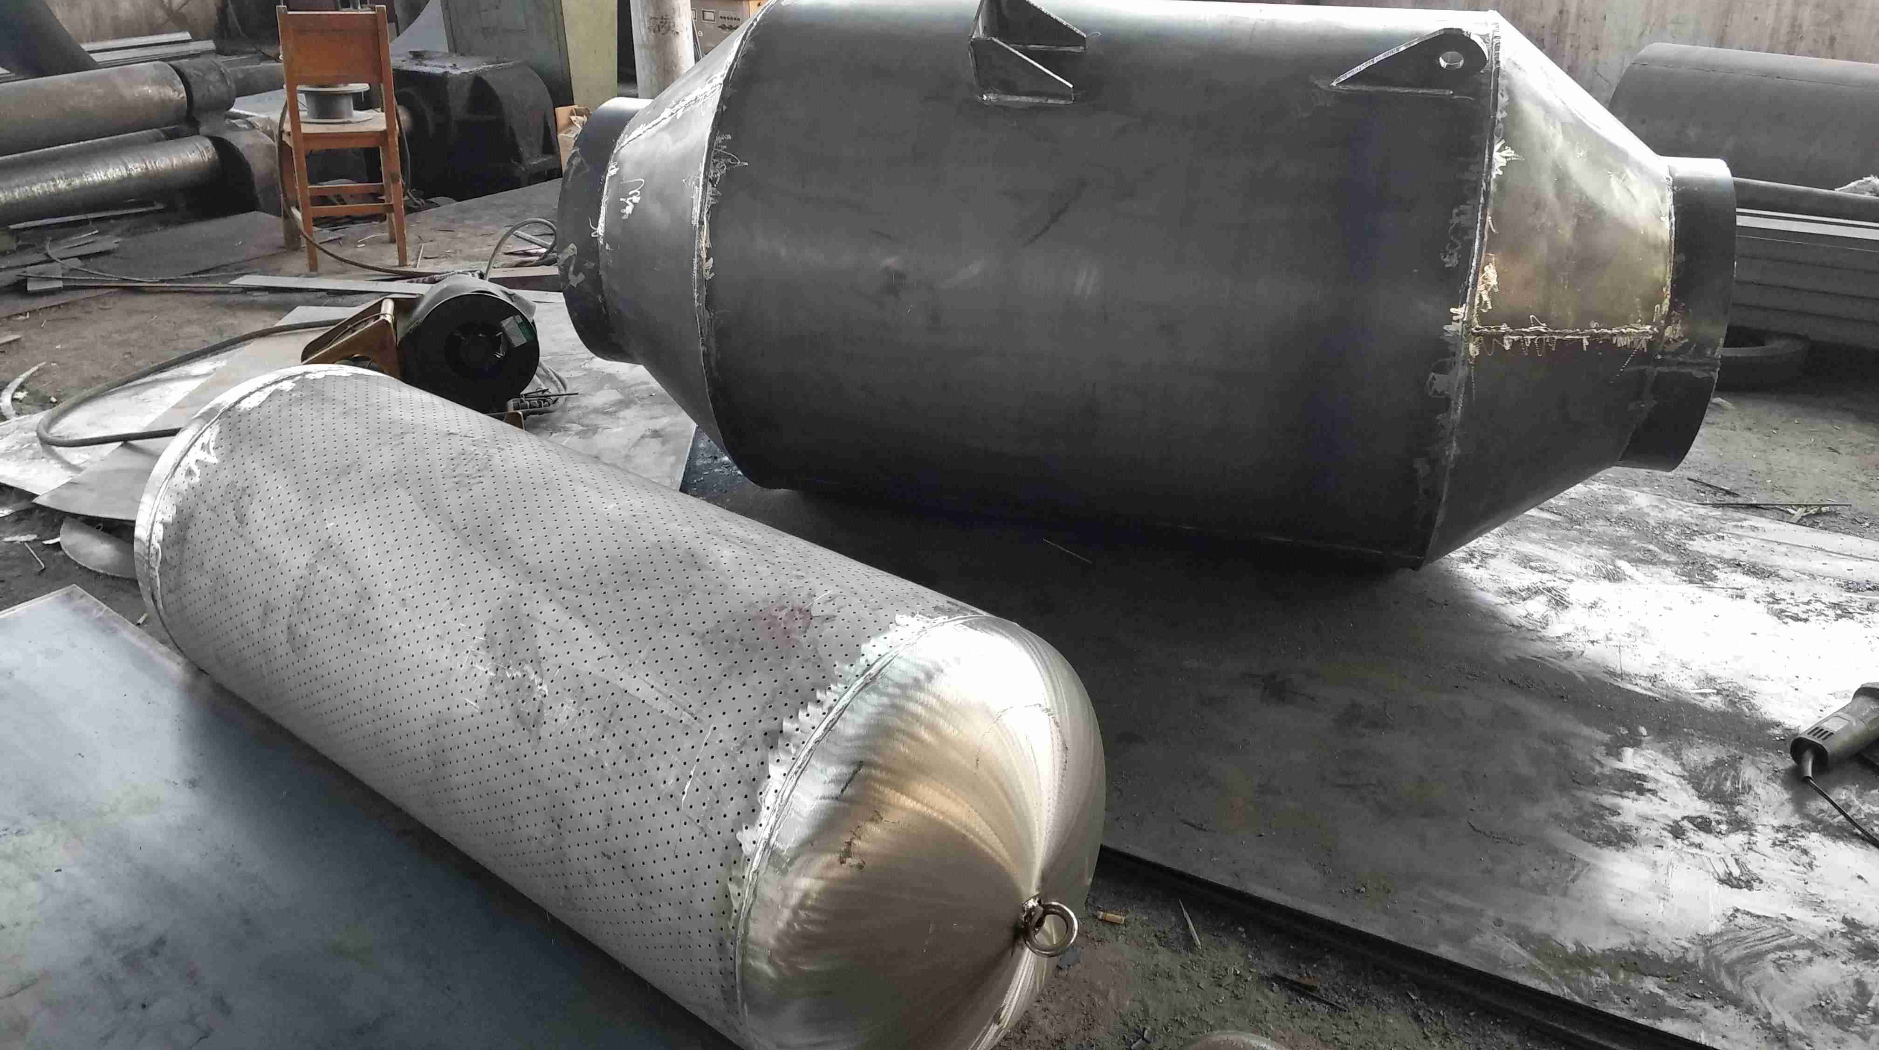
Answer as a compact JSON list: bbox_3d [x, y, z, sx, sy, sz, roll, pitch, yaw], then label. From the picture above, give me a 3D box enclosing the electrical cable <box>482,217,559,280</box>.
[{"bbox_3d":[-1.450,-0.975,4.679,0.270,0.180,0.250,0,26,0],"label":"electrical cable"}]

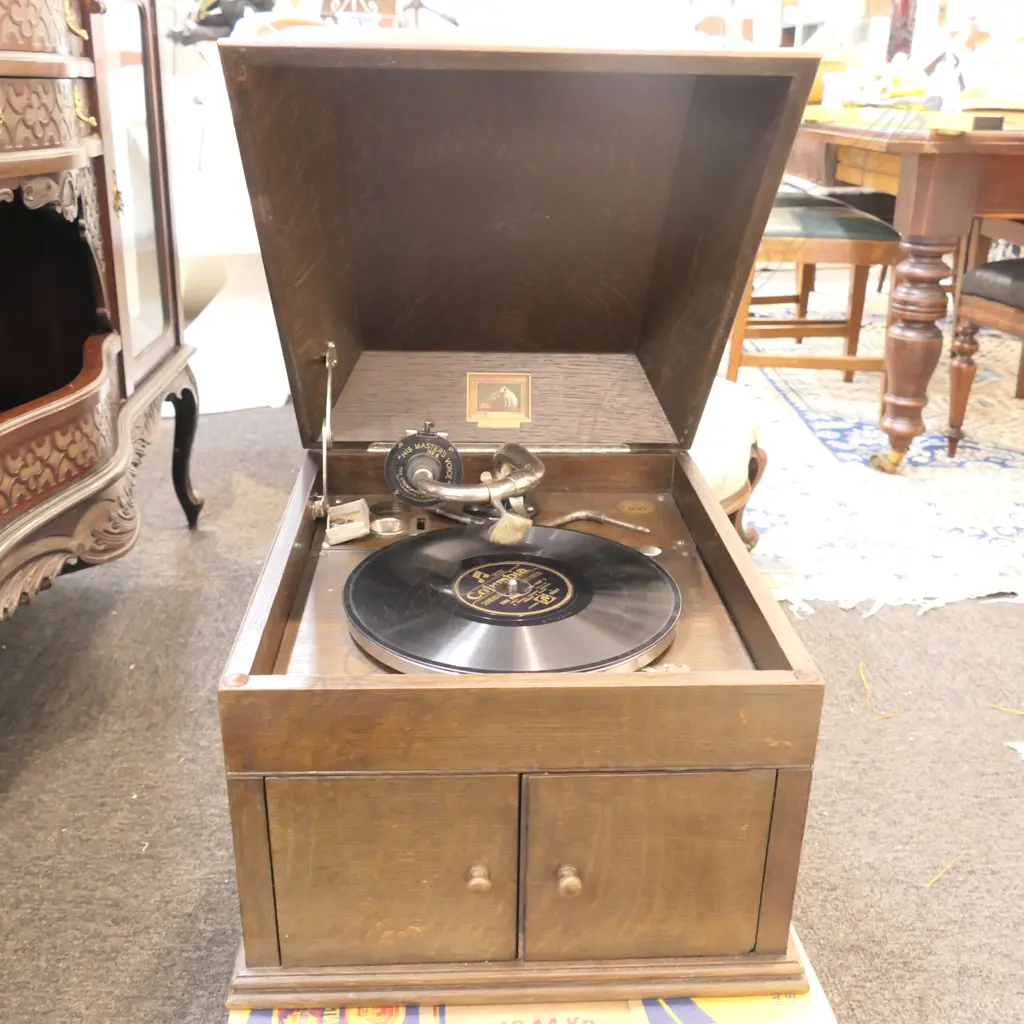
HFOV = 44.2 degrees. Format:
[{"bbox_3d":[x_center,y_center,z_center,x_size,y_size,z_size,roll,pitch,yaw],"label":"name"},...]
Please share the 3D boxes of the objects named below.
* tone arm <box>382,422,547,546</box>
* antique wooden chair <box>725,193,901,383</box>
[{"bbox_3d":[-0.040,-0.032,1.089,0.135,0.120,0.165,3,22,5],"label":"tone arm"},{"bbox_3d":[0.742,-0.701,3.187,0.490,0.900,0.460,1,22,0],"label":"antique wooden chair"}]

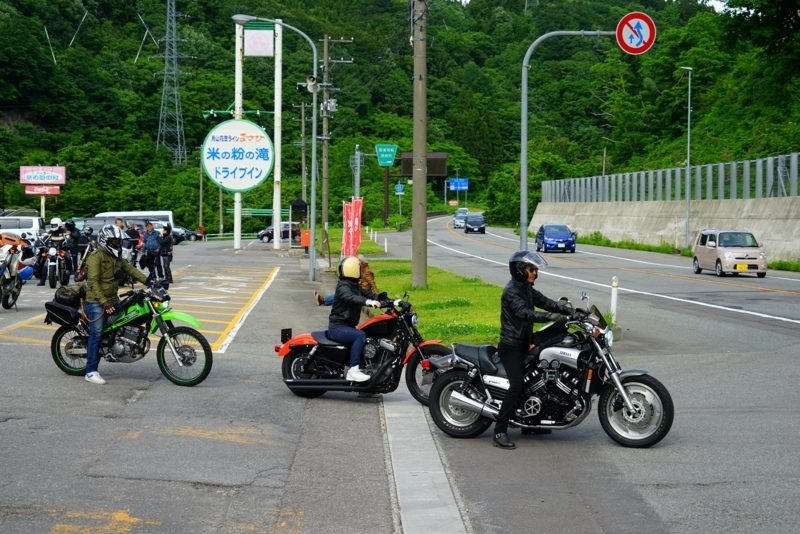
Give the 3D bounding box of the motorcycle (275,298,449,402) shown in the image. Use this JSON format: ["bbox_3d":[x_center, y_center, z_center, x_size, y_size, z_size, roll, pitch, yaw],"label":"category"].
[{"bbox_3d":[-0.353,0.894,13.480,2.260,1.200,0.840,1,2,22],"label":"motorcycle"}]

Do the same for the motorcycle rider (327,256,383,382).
[{"bbox_3d":[-0.428,0.563,13.499,0.780,1.360,0.680,1,2,22],"label":"motorcycle rider"}]

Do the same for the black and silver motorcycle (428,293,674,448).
[{"bbox_3d":[1.308,0.932,10.996,2.300,1.300,0.820,1,2,19],"label":"black and silver motorcycle"}]

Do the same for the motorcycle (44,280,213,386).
[{"bbox_3d":[-3.092,0.670,13.944,2.070,1.270,0.820,1,2,14],"label":"motorcycle"}]

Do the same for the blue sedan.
[{"bbox_3d":[8.674,-1.587,68.839,1.700,1.530,3.980,0,2,-2],"label":"blue sedan"}]

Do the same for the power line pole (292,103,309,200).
[{"bbox_3d":[-7.931,-7.931,101.000,1.500,11.320,0.450,1,2,6],"label":"power line pole"}]

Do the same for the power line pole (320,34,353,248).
[{"bbox_3d":[-3.640,-7.041,69.000,1.950,12.160,0.700,0,2,3],"label":"power line pole"}]

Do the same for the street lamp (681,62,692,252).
[{"bbox_3d":[15.977,-6.062,68.000,0.650,10.180,0.300,0,2,-5],"label":"street lamp"}]

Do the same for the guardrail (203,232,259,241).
[{"bbox_3d":[-12.542,-2.233,91.000,4.300,0.650,0.120,0,2,-3],"label":"guardrail"}]

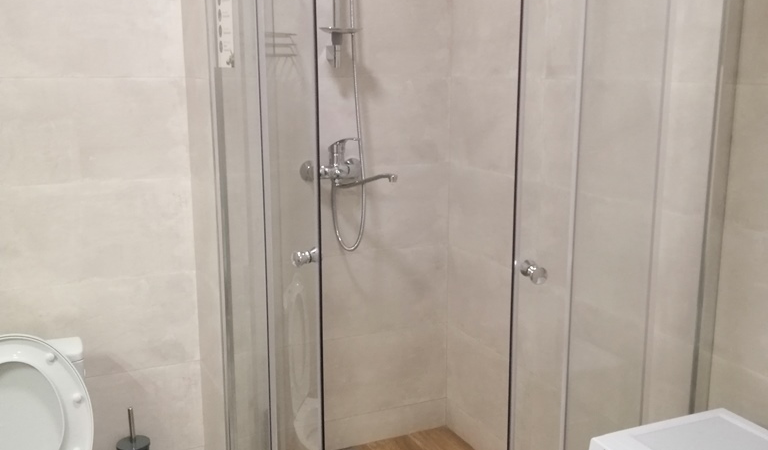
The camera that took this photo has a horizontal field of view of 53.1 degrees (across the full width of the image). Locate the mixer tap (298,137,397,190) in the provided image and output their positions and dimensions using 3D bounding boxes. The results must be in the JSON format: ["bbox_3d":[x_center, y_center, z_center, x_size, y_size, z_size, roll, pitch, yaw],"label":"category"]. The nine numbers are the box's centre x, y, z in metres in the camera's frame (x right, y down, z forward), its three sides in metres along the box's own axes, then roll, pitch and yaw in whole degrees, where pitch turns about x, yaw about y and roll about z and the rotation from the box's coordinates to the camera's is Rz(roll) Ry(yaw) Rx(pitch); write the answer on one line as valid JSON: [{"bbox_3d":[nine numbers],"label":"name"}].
[{"bbox_3d":[-0.110,-0.194,2.448,0.251,0.162,0.245,-5,12,-24],"label":"mixer tap"}]

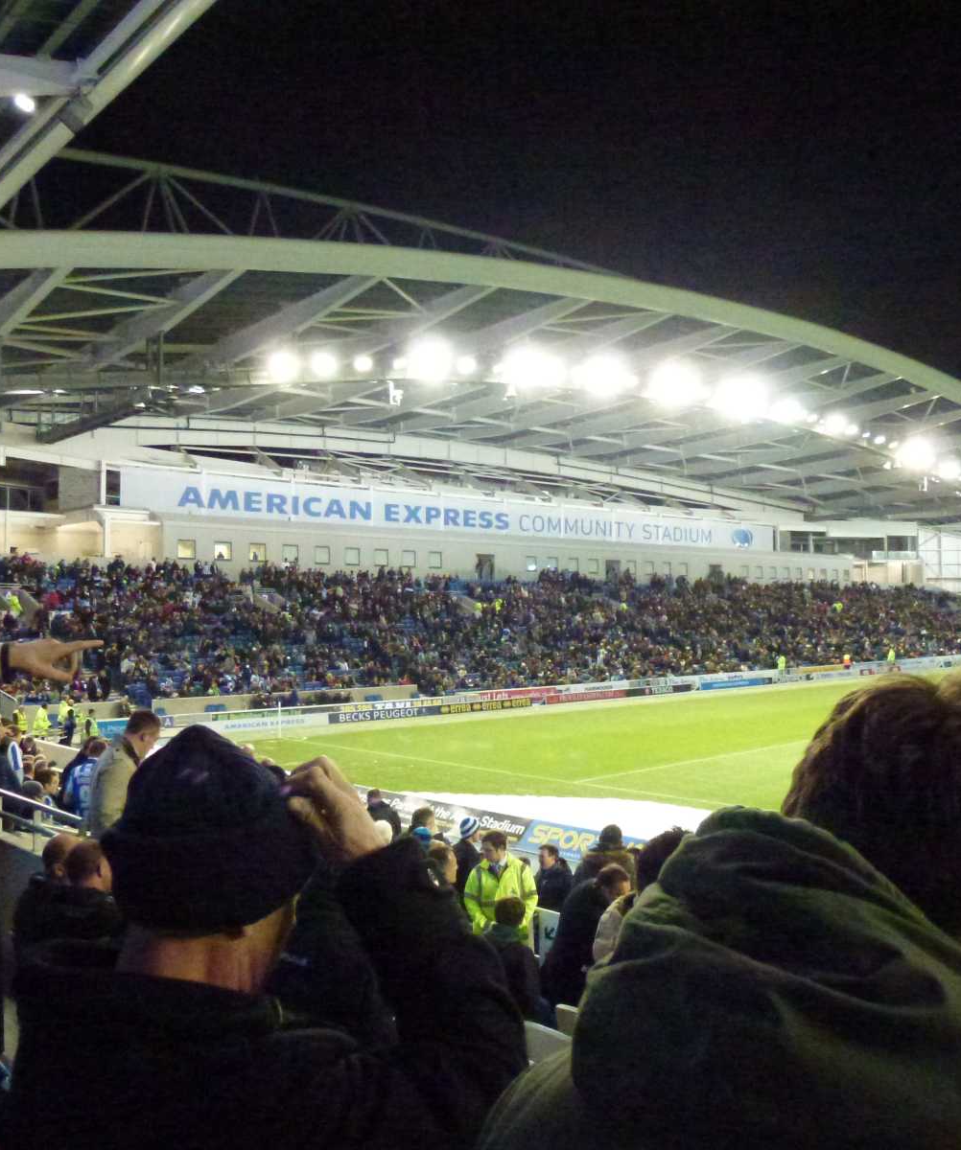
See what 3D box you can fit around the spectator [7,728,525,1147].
[{"bbox_3d":[-0.247,1.060,1.299,0.600,1.740,0.460,-3,-2,27],"label":"spectator"}]

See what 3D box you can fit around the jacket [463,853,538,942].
[{"bbox_3d":[0.153,2.456,8.000,0.600,0.780,0.340,-2,-2,8],"label":"jacket"}]

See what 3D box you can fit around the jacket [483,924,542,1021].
[{"bbox_3d":[0.163,2.042,5.450,0.400,0.530,0.260,-2,-2,22],"label":"jacket"}]

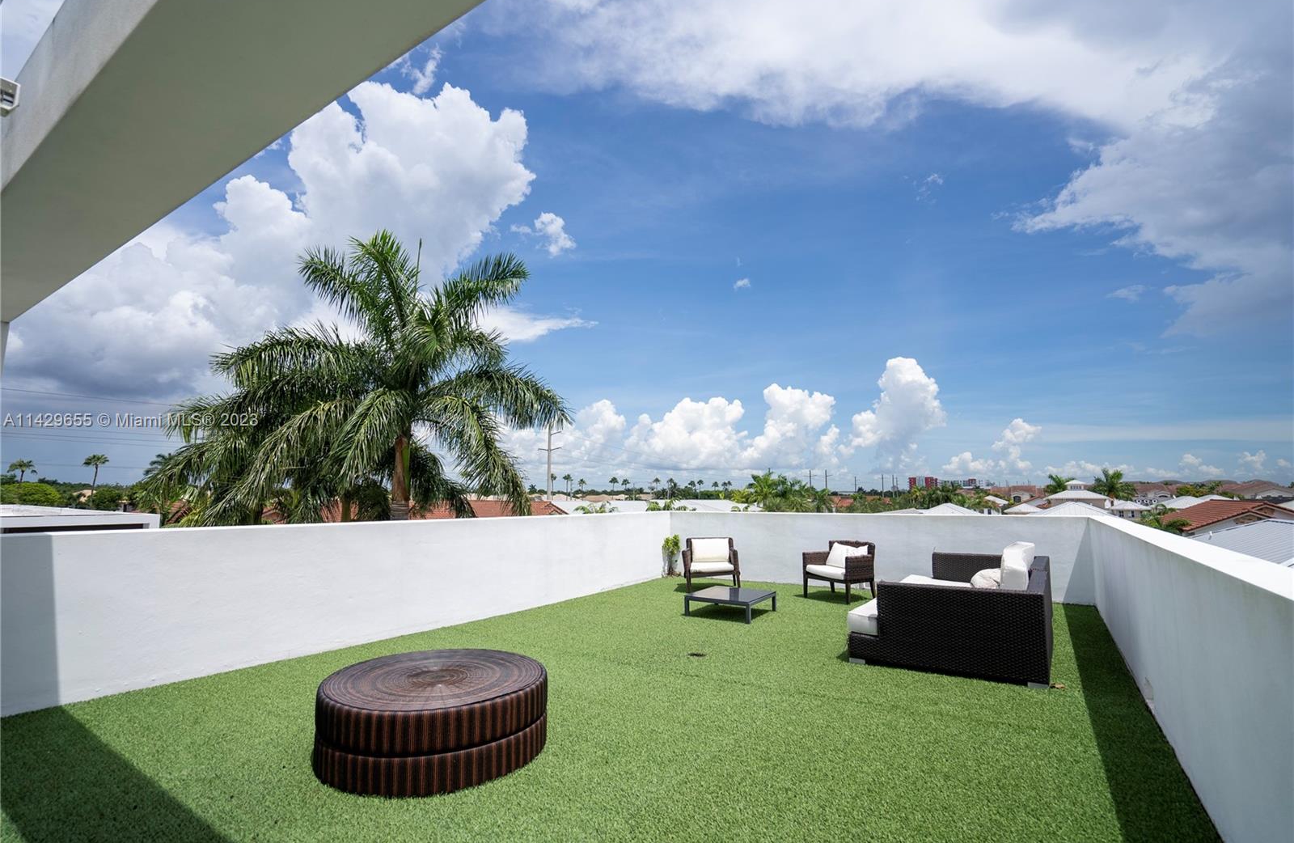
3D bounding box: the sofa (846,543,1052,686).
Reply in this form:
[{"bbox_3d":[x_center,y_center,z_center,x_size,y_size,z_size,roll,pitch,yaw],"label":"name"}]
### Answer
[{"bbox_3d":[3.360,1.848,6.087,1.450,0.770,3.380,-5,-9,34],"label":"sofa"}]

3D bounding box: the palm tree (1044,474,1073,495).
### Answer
[{"bbox_3d":[78.259,16.550,108.763,5.100,13.370,5.100,-6,-9,36],"label":"palm tree"}]

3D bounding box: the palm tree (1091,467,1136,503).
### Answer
[{"bbox_3d":[72.337,13.839,88.948,5.700,13.430,5.700,-6,-10,39],"label":"palm tree"}]

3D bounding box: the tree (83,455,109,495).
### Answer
[{"bbox_3d":[-83.450,12.629,87.093,2.900,15.330,2.900,7,-11,-43],"label":"tree"}]

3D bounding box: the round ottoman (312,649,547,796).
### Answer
[{"bbox_3d":[-1.235,1.675,3.356,1.290,0.380,1.170,-3,-8,24],"label":"round ottoman"}]

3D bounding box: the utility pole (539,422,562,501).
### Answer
[{"bbox_3d":[-18.295,11.636,109.428,5.000,23.290,0.700,-3,-8,24],"label":"utility pole"}]

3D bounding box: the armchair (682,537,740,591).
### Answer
[{"bbox_3d":[0.990,2.221,8.882,0.750,0.780,0.810,0,-8,-1],"label":"armchair"}]

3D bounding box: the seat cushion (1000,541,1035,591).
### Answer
[{"bbox_3d":[3.490,1.487,5.399,0.240,0.490,1.300,-5,-9,34],"label":"seat cushion"}]

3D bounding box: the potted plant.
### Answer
[{"bbox_3d":[0.440,2.429,10.418,0.350,0.780,0.350,0,-8,0],"label":"potted plant"}]

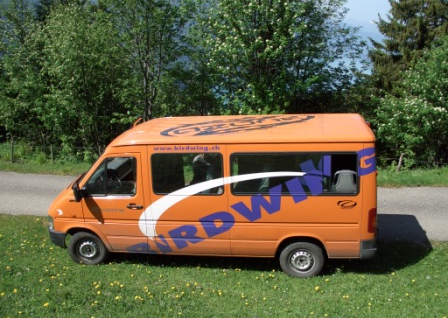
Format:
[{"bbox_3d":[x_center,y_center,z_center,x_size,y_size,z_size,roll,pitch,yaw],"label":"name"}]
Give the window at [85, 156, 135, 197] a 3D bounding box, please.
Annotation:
[{"bbox_3d":[-1.792,0.270,6.774,0.820,0.613,0.070,0,17,9],"label":"window"}]

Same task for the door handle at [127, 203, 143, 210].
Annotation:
[{"bbox_3d":[-1.406,0.752,6.731,0.260,0.090,0.060,0,17,9],"label":"door handle"}]

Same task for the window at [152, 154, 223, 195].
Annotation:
[{"bbox_3d":[-0.561,0.238,6.553,1.124,0.656,0.070,0,17,9],"label":"window"}]

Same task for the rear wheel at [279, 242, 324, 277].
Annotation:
[{"bbox_3d":[1.234,1.567,6.770,0.680,0.680,0.220,0,17,9],"label":"rear wheel"}]

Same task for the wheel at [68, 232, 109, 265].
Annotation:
[{"bbox_3d":[-2.276,1.513,7.303,0.680,0.680,0.220,-2,17,4],"label":"wheel"}]

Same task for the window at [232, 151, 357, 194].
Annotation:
[{"bbox_3d":[1.025,0.216,6.300,1.874,0.665,0.070,0,17,9],"label":"window"}]

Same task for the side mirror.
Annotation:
[{"bbox_3d":[-2.283,0.518,6.701,0.130,0.280,0.210,0,17,9],"label":"side mirror"}]

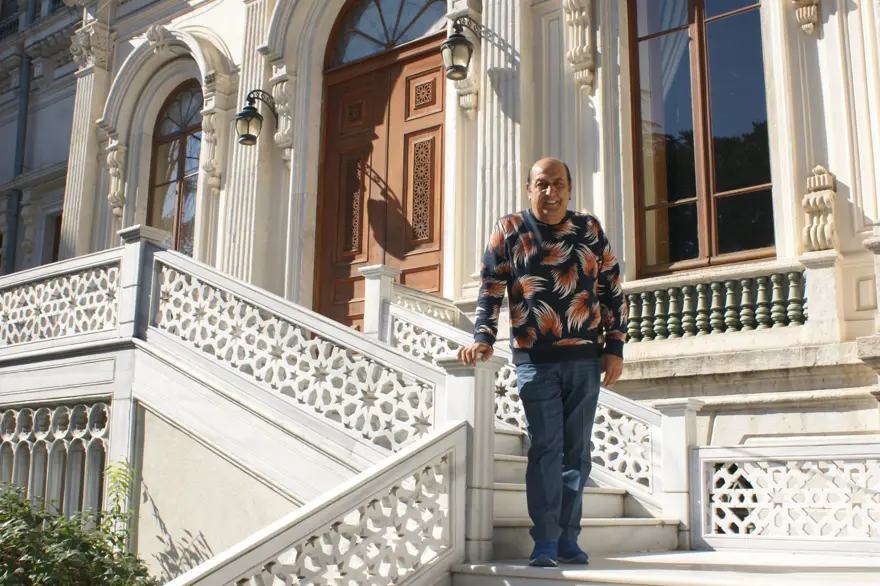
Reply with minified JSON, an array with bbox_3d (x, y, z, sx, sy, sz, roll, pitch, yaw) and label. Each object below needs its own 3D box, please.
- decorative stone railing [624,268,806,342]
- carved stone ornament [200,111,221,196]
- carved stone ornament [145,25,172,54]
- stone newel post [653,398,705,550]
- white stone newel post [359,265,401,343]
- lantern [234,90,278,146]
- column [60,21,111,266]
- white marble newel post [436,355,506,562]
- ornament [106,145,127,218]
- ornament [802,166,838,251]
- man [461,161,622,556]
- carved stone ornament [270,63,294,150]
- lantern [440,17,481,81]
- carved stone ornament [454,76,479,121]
[{"bbox_3d":[1.790,0.118,6.559,1.499,0.358,0.103,-9,-16,36],"label":"decorative stone railing"},{"bbox_3d":[-2.441,-1.488,10.159,0.196,0.963,0.167,-9,-16,36],"label":"carved stone ornament"},{"bbox_3d":[-3.144,-2.831,10.663,0.270,0.320,0.200,-9,-16,37],"label":"carved stone ornament"},{"bbox_3d":[1.377,1.035,5.450,0.221,0.828,0.221,-9,-16,36],"label":"stone newel post"},{"bbox_3d":[-0.430,0.218,6.659,0.210,0.785,0.210,-9,-16,37],"label":"white stone newel post"},{"bbox_3d":[-1.810,-1.720,9.500,0.274,0.617,0.519,-9,-16,36],"label":"lantern"},{"bbox_3d":[-4.303,-1.312,11.347,0.520,3.990,0.290,-9,-16,37],"label":"column"},{"bbox_3d":[0.119,0.642,3.705,0.210,0.785,0.210,-9,-16,37],"label":"white marble newel post"},{"bbox_3d":[-3.785,-1.293,11.151,0.196,0.904,0.167,-9,-16,36],"label":"ornament"},{"bbox_3d":[2.449,-0.542,6.125,0.196,0.565,0.176,-9,-16,36],"label":"ornament"},{"bbox_3d":[0.429,0.239,3.986,0.660,1.720,0.400,0,-13,6],"label":"man"},{"bbox_3d":[-1.579,-1.867,9.584,0.196,0.959,0.167,-9,-16,36],"label":"carved stone ornament"},{"bbox_3d":[0.219,-1.972,7.732,0.270,0.560,0.518,-9,-16,37],"label":"lantern"},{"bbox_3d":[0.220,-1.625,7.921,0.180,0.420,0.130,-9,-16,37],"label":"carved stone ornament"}]

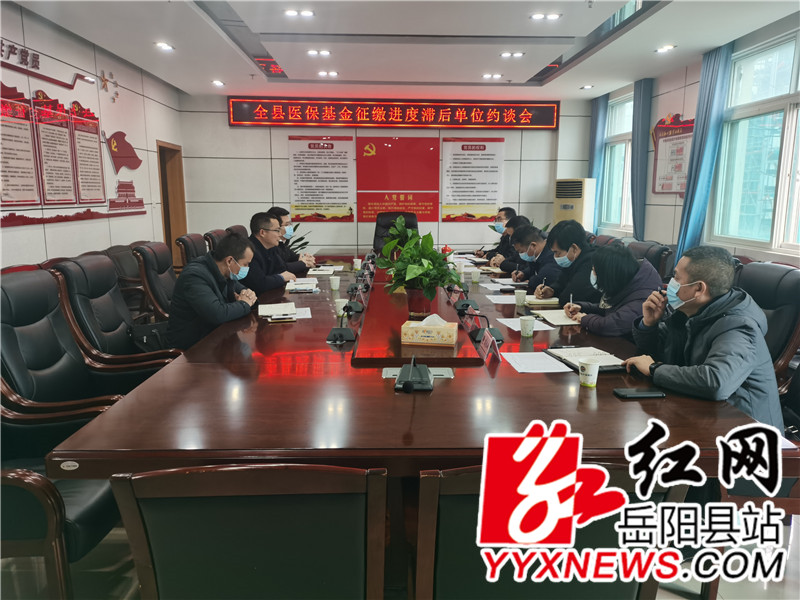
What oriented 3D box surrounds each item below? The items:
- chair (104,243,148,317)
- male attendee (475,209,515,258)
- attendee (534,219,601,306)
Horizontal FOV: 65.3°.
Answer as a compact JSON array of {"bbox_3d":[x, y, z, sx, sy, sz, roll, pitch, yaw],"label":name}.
[{"bbox_3d":[-2.220,0.035,5.466,0.650,1.000,0.620,-1,10,-3],"label":"chair"},{"bbox_3d":[1.090,-0.293,6.402,0.700,1.300,0.540,-2,10,-8],"label":"male attendee"},{"bbox_3d":[1.160,0.102,4.091,0.700,1.267,0.520,-2,10,-9],"label":"attendee"}]

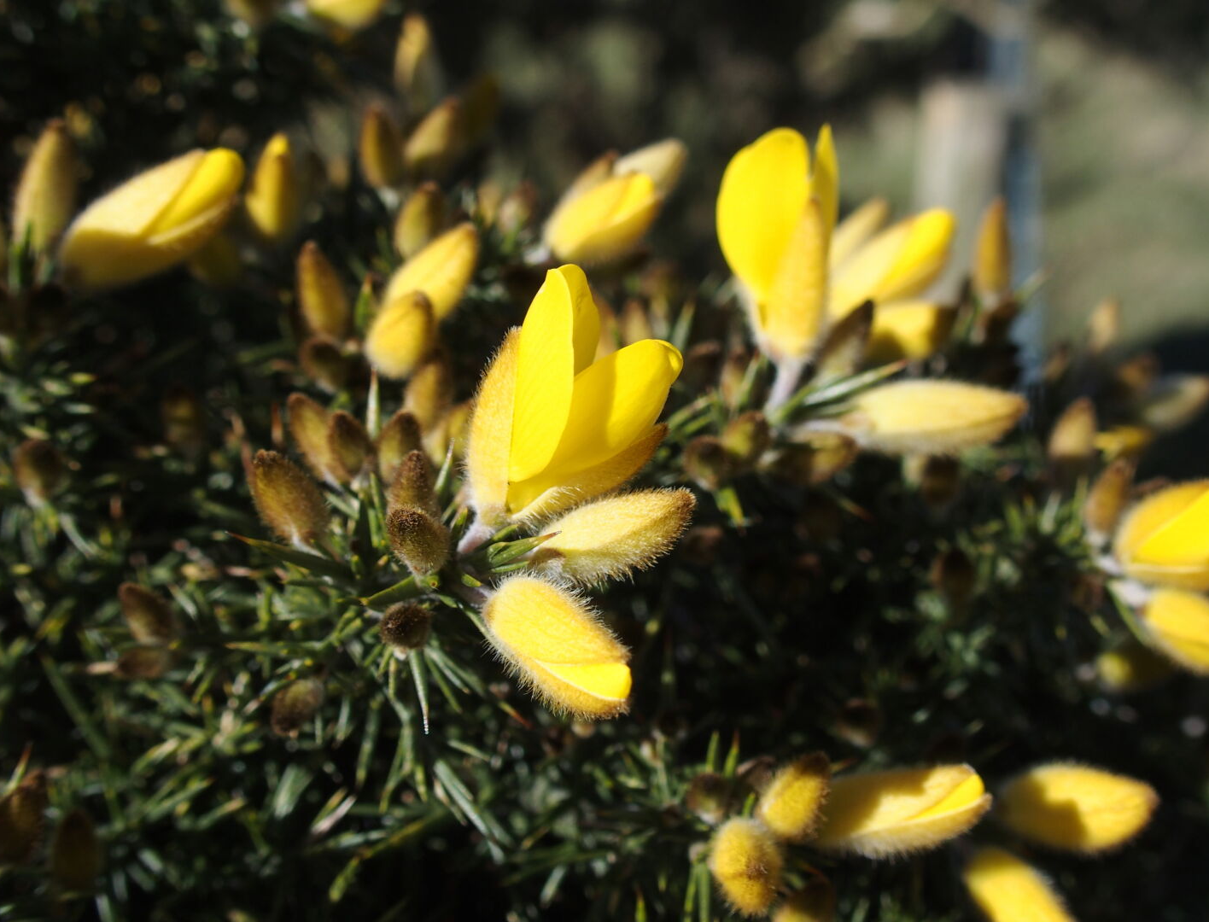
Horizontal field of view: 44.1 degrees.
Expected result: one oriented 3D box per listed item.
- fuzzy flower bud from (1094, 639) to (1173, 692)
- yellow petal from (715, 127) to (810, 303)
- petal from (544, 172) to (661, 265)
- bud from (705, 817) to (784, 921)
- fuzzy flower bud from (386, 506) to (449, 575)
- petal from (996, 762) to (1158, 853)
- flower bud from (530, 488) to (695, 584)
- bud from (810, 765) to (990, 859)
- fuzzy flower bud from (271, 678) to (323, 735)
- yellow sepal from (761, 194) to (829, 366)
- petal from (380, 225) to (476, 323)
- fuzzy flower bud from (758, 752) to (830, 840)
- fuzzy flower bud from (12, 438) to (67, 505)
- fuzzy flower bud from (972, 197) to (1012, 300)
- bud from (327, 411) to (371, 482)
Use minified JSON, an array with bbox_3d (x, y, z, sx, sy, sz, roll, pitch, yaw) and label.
[{"bbox_3d":[0.053,0.021,0.150,0.007,0.005,0.005,-3,0,16],"label":"fuzzy flower bud"},{"bbox_3d":[0.014,-0.022,0.132,0.008,0.016,0.004,1,6,11],"label":"yellow petal"},{"bbox_3d":[0.000,-0.024,0.148,0.013,0.007,0.006,-37,0,6],"label":"petal"},{"bbox_3d":[0.011,0.031,0.115,0.005,0.007,0.011,-12,9,-16],"label":"bud"},{"bbox_3d":[-0.014,0.006,0.111,0.004,0.006,0.004,-27,46,0],"label":"fuzzy flower bud"},{"bbox_3d":[0.039,0.028,0.122,0.013,0.007,0.007,5,0,12],"label":"petal"},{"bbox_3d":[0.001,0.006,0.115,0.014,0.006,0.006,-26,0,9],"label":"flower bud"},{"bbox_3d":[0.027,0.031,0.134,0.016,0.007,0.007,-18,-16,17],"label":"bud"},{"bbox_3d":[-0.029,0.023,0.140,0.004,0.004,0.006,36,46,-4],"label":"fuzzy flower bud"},{"bbox_3d":[0.018,-0.017,0.138,0.005,0.015,0.005,12,3,0],"label":"yellow sepal"},{"bbox_3d":[-0.018,-0.019,0.150,0.006,0.013,0.006,43,9,0],"label":"petal"},{"bbox_3d":[0.018,0.032,0.141,0.005,0.010,0.005,37,21,0],"label":"fuzzy flower bud"},{"bbox_3d":[-0.056,0.001,0.148,0.005,0.007,0.005,-13,18,0],"label":"fuzzy flower bud"},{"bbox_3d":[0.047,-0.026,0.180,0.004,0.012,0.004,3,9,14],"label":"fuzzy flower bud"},{"bbox_3d":[-0.022,-0.001,0.127,0.003,0.007,0.003,-16,21,0],"label":"bud"}]

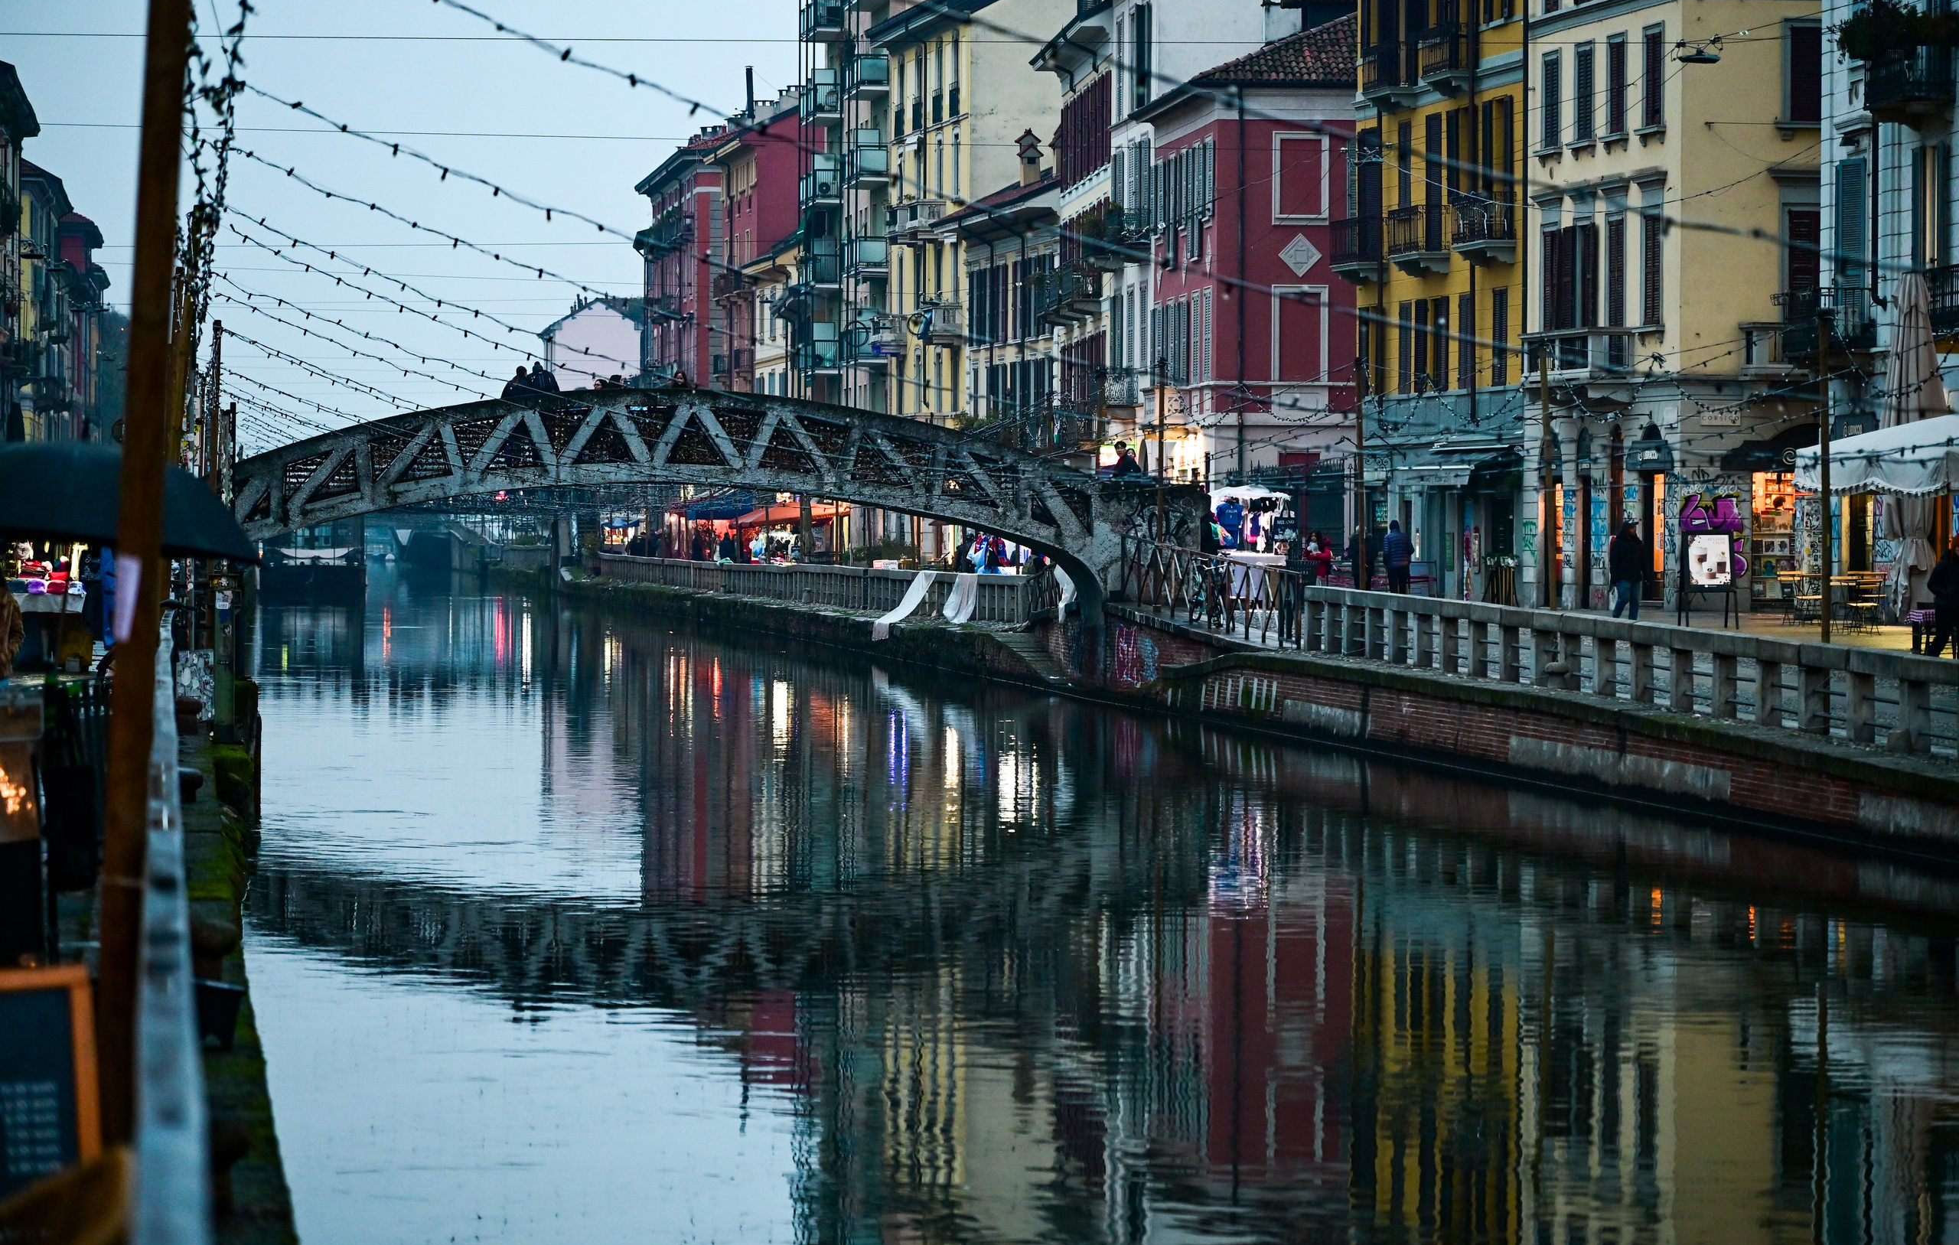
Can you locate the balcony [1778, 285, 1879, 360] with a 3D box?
[{"bbox_3d":[15.154,-5.347,116.689,0.920,1.160,2.250,0,1,-10],"label":"balcony"}]

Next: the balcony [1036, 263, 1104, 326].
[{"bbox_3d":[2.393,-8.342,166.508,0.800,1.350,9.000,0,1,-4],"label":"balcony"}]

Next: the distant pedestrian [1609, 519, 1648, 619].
[{"bbox_3d":[10.989,-0.830,110.700,0.580,1.750,0.420,0,1,-19],"label":"distant pedestrian"}]

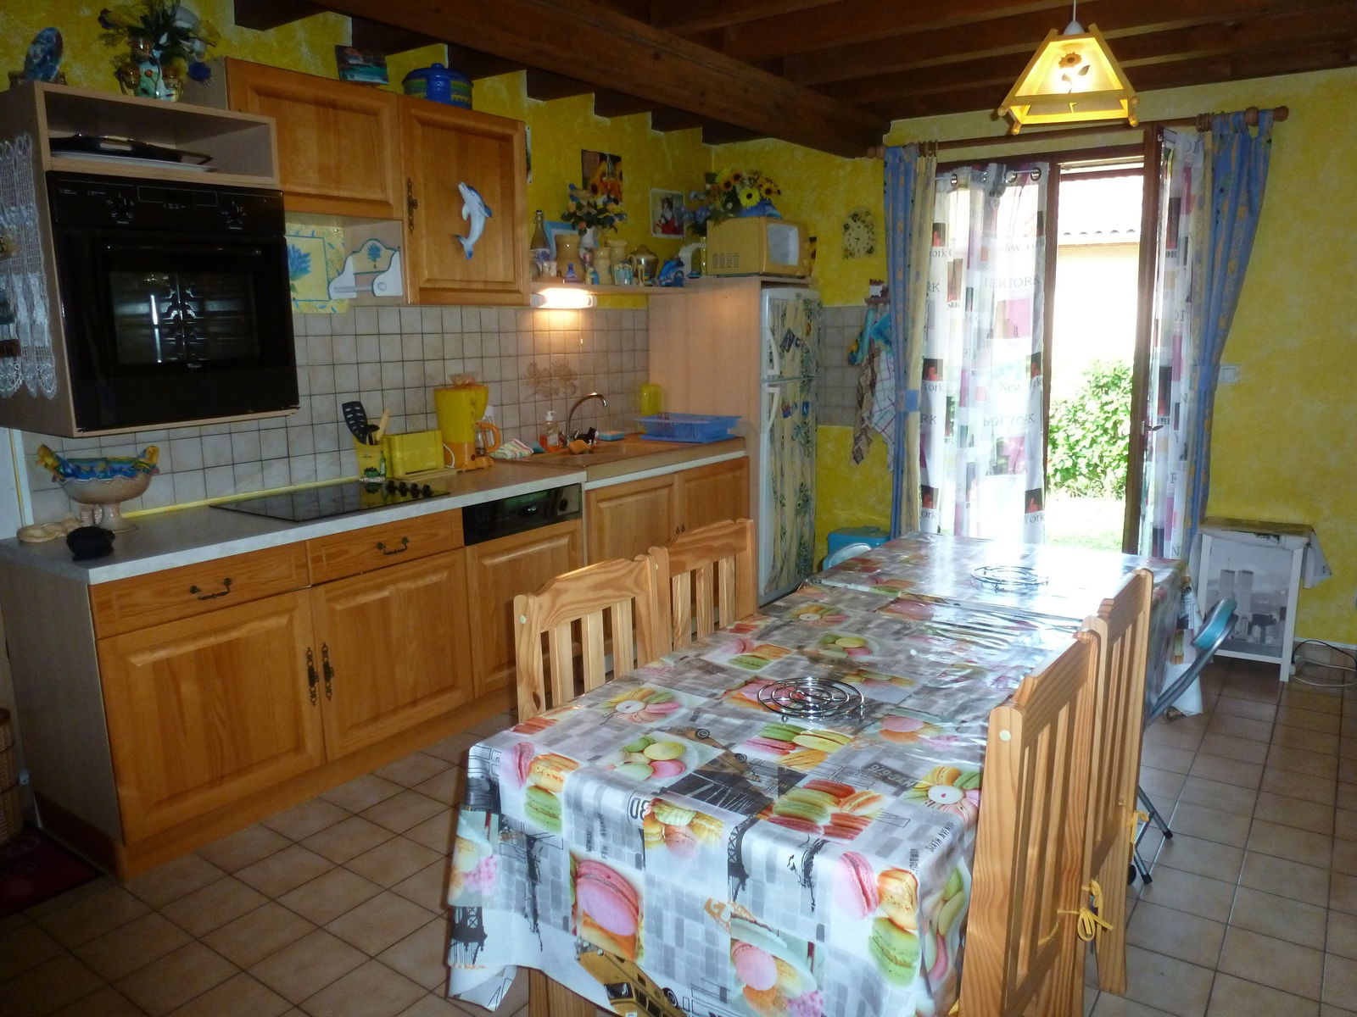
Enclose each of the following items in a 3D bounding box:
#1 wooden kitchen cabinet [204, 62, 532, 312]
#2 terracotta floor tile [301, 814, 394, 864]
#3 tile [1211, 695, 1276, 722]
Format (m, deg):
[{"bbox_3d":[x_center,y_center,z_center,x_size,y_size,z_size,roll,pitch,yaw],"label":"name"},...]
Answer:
[{"bbox_3d":[-1.096,-1.083,3.362,0.360,0.711,1.235,7,13,35],"label":"wooden kitchen cabinet"},{"bbox_3d":[-0.937,0.942,2.676,0.195,0.010,0.195,7,13,35],"label":"terracotta floor tile"},{"bbox_3d":[2.087,0.741,3.466,0.195,0.010,0.195,7,13,35],"label":"tile"}]

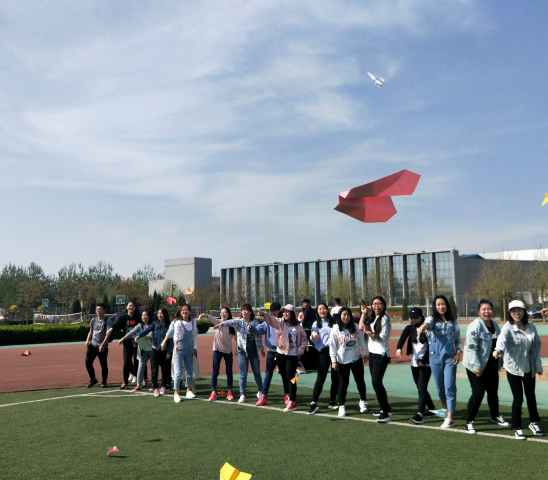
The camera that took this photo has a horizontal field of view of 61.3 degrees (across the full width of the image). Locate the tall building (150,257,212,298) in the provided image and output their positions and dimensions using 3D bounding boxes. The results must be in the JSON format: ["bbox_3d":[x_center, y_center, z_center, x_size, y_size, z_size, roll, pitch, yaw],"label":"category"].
[{"bbox_3d":[-27.610,14.980,138.190,18.570,17.270,9.010,-7,-11,32],"label":"tall building"}]

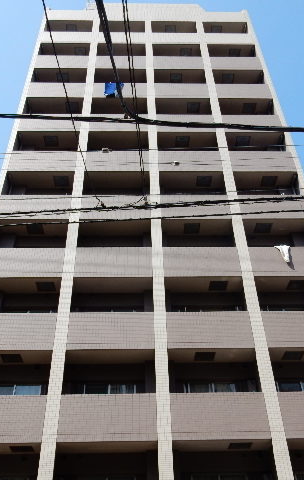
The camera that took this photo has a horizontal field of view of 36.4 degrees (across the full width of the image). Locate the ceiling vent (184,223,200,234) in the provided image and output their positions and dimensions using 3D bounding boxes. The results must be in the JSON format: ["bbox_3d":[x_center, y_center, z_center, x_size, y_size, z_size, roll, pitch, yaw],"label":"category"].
[{"bbox_3d":[1.640,-0.480,18.819,0.660,0.070,0.660,0,-40,-2],"label":"ceiling vent"}]

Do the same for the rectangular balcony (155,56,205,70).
[{"bbox_3d":[1.495,-9.568,26.317,2.806,1.339,1.100,0,-40,-2],"label":"rectangular balcony"}]

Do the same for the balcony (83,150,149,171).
[{"bbox_3d":[-1.520,-3.126,20.846,2.806,1.339,1.100,0,-40,-2],"label":"balcony"}]

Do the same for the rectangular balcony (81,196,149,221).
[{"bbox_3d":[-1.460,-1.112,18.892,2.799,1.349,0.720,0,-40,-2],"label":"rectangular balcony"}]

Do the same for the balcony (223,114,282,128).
[{"bbox_3d":[4.867,-5.285,22.851,2.825,1.339,1.100,0,-40,-2],"label":"balcony"}]

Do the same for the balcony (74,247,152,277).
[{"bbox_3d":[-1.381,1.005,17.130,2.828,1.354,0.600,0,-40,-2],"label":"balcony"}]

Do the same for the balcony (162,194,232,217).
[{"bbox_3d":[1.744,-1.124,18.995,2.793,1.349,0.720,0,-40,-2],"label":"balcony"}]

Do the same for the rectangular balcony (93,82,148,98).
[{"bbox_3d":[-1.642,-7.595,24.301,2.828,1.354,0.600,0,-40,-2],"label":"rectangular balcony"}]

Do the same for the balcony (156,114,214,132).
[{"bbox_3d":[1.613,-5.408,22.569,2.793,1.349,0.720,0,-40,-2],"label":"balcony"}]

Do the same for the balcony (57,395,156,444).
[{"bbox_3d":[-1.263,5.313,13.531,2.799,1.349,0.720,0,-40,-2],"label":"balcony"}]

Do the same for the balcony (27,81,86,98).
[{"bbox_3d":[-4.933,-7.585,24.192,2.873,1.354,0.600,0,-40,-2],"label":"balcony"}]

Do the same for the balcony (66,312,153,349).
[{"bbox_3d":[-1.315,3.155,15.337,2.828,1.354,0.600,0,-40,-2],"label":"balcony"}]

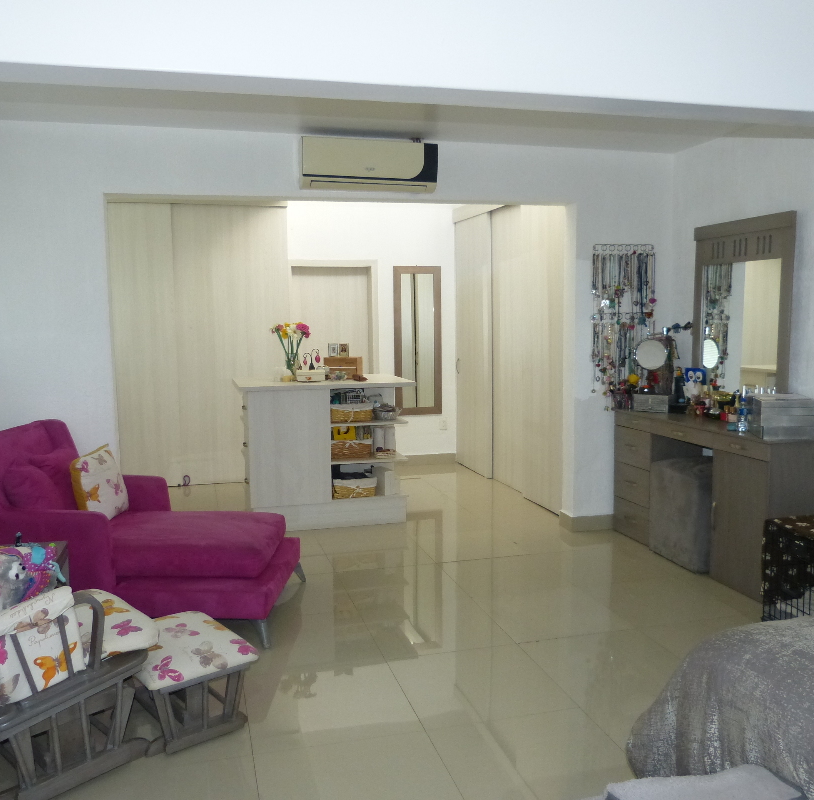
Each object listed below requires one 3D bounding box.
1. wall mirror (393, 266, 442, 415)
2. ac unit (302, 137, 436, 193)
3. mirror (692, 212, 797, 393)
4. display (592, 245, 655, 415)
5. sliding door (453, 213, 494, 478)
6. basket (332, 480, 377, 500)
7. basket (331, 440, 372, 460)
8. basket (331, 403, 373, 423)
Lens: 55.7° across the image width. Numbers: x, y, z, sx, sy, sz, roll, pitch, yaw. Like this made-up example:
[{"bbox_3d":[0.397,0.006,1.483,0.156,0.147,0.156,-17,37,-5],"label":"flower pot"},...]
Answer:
[{"bbox_3d":[0.118,-0.580,7.590,0.490,1.460,0.035,-2,6,-15],"label":"wall mirror"},{"bbox_3d":[-0.226,-1.384,4.582,0.806,0.268,0.200,-2,6,-15],"label":"ac unit"},{"bbox_3d":[1.985,-0.488,4.612,0.040,1.155,0.880,-2,6,-15],"label":"mirror"},{"bbox_3d":[1.457,-0.495,5.191,0.460,1.085,0.070,-2,6,-15],"label":"display"},{"bbox_3d":[0.641,-0.510,7.367,0.040,2.405,0.860,-2,6,-15],"label":"sliding door"},{"bbox_3d":[-0.399,0.621,5.617,0.320,0.155,0.230,-2,6,-15],"label":"basket"},{"bbox_3d":[-0.421,0.339,5.625,0.310,0.135,0.230,-2,6,-15],"label":"basket"},{"bbox_3d":[-0.420,0.078,5.590,0.313,0.140,0.230,-2,6,-15],"label":"basket"}]

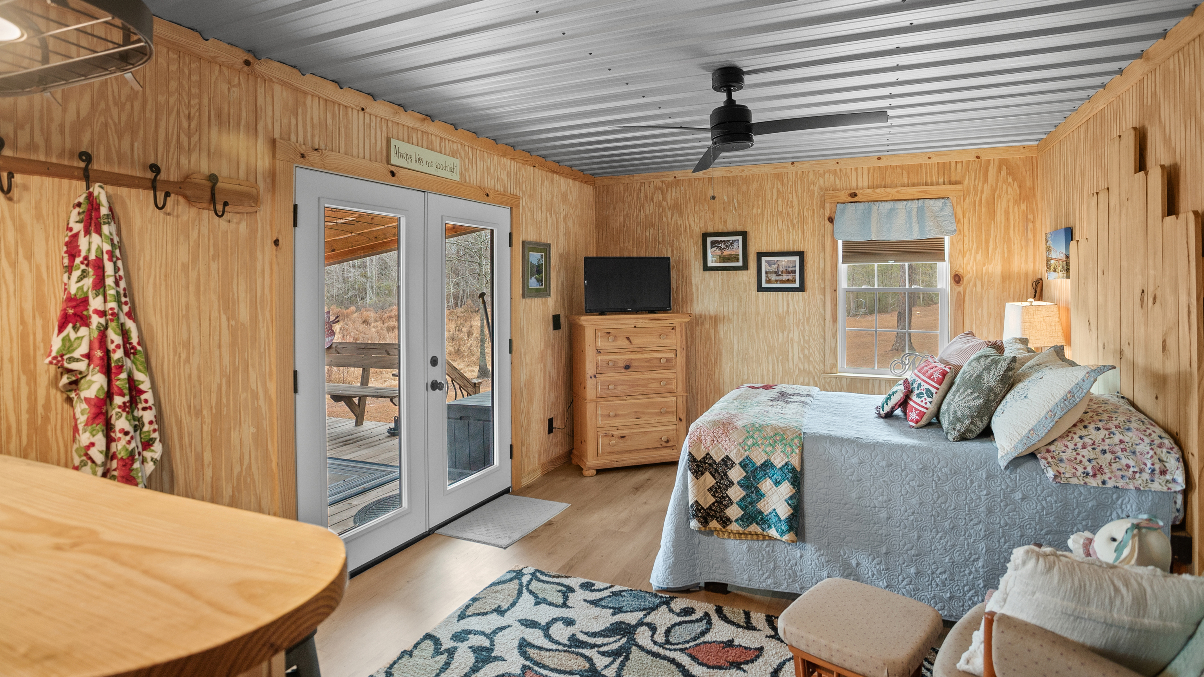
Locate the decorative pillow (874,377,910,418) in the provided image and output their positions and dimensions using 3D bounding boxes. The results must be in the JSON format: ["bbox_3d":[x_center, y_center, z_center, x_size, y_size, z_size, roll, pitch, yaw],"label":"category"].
[{"bbox_3d":[1.614,0.332,3.518,0.090,0.220,0.270,37,12,8],"label":"decorative pillow"}]

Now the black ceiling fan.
[{"bbox_3d":[0.632,-1.028,2.843,1.180,0.360,1.200,2,6,24],"label":"black ceiling fan"}]

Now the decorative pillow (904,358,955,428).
[{"bbox_3d":[1.699,0.275,3.310,0.120,0.340,0.340,27,11,10],"label":"decorative pillow"}]

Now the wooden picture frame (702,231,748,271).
[{"bbox_3d":[1.047,-0.736,5.396,0.381,0.325,0.025,2,6,24],"label":"wooden picture frame"}]

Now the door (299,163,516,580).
[{"bbox_3d":[-1.050,0.149,3.830,0.060,2.040,1.830,2,4,24],"label":"door"}]

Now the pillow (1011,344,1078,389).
[{"bbox_3d":[1.991,0.209,2.923,0.180,0.480,0.580,39,13,8],"label":"pillow"}]

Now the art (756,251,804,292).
[{"bbox_3d":[1.471,-0.544,5.226,0.379,0.325,0.025,2,6,24],"label":"art"}]

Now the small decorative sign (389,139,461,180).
[{"bbox_3d":[-1.013,-1.022,3.679,0.020,0.131,0.599,2,6,24],"label":"small decorative sign"}]

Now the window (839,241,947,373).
[{"bbox_3d":[2.265,-0.373,4.970,0.765,1.260,0.090,2,4,24],"label":"window"}]

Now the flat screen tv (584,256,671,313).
[{"bbox_3d":[0.205,-0.435,5.230,0.745,0.470,0.110,-1,4,-18],"label":"flat screen tv"}]

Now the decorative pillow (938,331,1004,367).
[{"bbox_3d":[1.990,0.171,3.540,0.150,0.440,0.460,37,16,16],"label":"decorative pillow"}]

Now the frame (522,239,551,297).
[{"bbox_3d":[-0.505,-0.539,4.980,0.025,0.435,0.400,2,4,24],"label":"frame"}]

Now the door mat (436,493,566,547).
[{"bbox_3d":[-0.620,1.154,4.110,0.500,0.012,0.780,2,4,24],"label":"door mat"}]

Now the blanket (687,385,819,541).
[{"bbox_3d":[0.950,0.623,3.620,0.550,0.540,1.400,2,4,24],"label":"blanket"}]

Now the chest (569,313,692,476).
[{"bbox_3d":[0.213,0.421,5.360,0.950,1.250,0.470,-1,4,-19],"label":"chest"}]

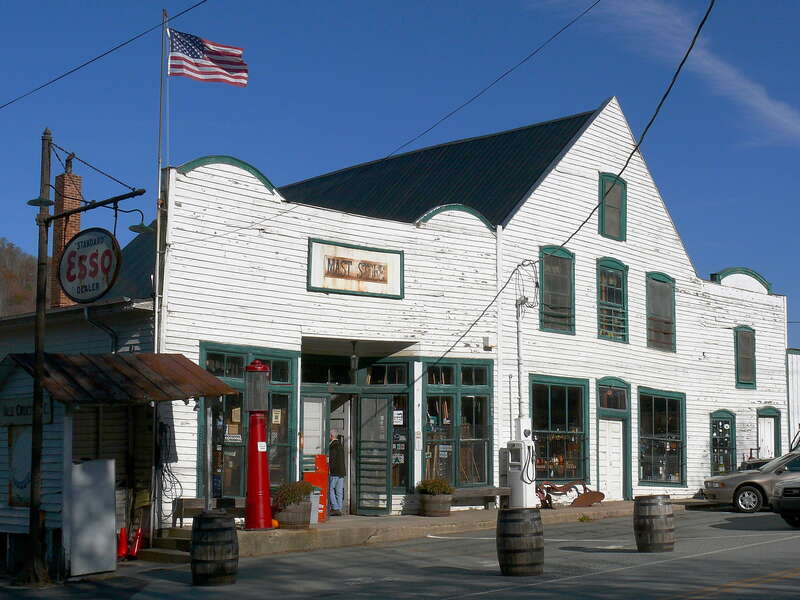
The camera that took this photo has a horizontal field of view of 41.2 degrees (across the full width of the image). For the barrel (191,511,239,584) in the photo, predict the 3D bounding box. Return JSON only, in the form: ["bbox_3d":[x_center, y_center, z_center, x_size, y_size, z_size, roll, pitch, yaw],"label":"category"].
[{"bbox_3d":[-2.504,3.376,14.454,0.650,0.920,0.650,1,-7,-10],"label":"barrel"}]

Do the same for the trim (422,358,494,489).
[{"bbox_3d":[1.303,2.672,23.177,2.102,2.772,0.150,6,-9,-40],"label":"trim"}]

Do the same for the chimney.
[{"bbox_3d":[-8.660,-1.616,27.528,0.430,4.186,0.510,7,-10,-41],"label":"chimney"}]

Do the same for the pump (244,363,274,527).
[{"bbox_3d":[-2.317,2.362,17.535,0.460,2.750,0.460,1,-8,0],"label":"pump"}]

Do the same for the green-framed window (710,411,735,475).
[{"bbox_3d":[9.051,4.041,29.760,1.236,1.942,0.150,6,-9,-40],"label":"green-framed window"}]

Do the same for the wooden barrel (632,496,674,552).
[{"bbox_3d":[4.160,3.658,17.452,0.650,0.890,0.650,-1,-7,13],"label":"wooden barrel"}]

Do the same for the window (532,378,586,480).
[{"bbox_3d":[3.828,3.093,25.325,2.104,2.499,0.150,6,-9,-40],"label":"window"}]

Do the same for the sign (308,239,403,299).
[{"bbox_3d":[-0.822,-0.606,21.634,2.498,1.040,0.100,6,-9,-40],"label":"sign"}]

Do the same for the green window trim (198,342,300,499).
[{"bbox_3d":[-2.719,2.205,19.396,2.220,2.700,0.200,7,-10,-41],"label":"green window trim"}]

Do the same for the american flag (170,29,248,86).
[{"bbox_3d":[-3.428,-4.332,19.032,1.432,1.025,0.350,1,-8,-3],"label":"american flag"}]

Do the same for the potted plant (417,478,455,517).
[{"bbox_3d":[0.733,4.011,21.642,0.720,0.720,0.720,0,-7,2],"label":"potted plant"}]

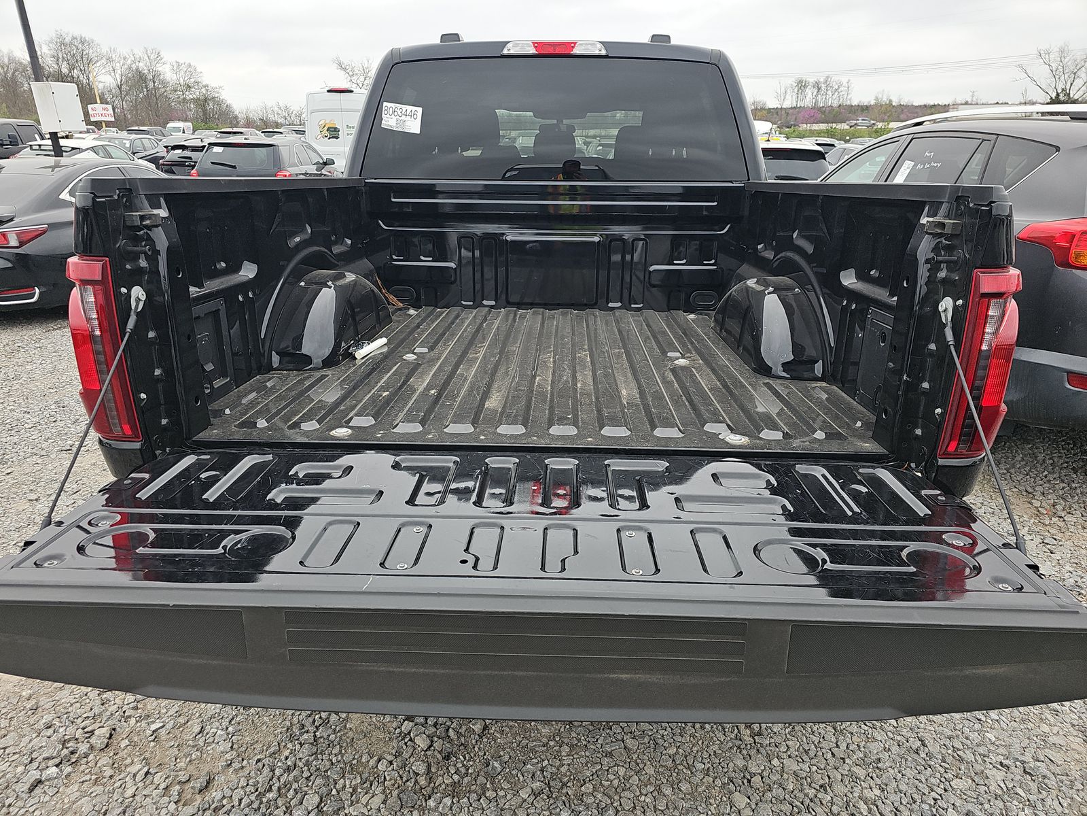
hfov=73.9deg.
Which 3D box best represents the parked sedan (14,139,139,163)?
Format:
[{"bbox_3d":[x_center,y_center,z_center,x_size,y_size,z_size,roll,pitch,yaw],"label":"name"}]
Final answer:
[{"bbox_3d":[-12.842,-6.784,20.373,1.810,1.450,4.650,1,21,2],"label":"parked sedan"}]

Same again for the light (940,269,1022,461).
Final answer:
[{"bbox_3d":[0.891,-0.102,1.506,0.135,0.395,0.160,1,18,2],"label":"light"}]

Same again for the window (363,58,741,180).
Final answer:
[{"bbox_3d":[0.046,-1.251,3.149,1.690,0.530,0.080,1,6,2],"label":"window"}]

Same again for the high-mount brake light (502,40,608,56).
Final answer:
[{"bbox_3d":[0.050,-1.518,3.064,0.455,0.062,0.045,1,6,2],"label":"high-mount brake light"}]

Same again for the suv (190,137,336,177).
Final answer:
[{"bbox_3d":[-5.780,-5.039,15.903,1.860,1.700,4.750,0,21,-2],"label":"suv"}]

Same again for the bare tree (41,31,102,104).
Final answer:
[{"bbox_3d":[-51.500,-35.577,80.046,7.000,11.000,7.000,1,21,2],"label":"bare tree"}]

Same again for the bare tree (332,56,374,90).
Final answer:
[{"bbox_3d":[-16.777,-27.745,65.043,5.000,7.000,5.000,1,21,2],"label":"bare tree"}]

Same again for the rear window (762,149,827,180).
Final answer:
[{"bbox_3d":[2.786,-2.897,8.600,1.220,0.450,0.100,1,-4,2],"label":"rear window"}]

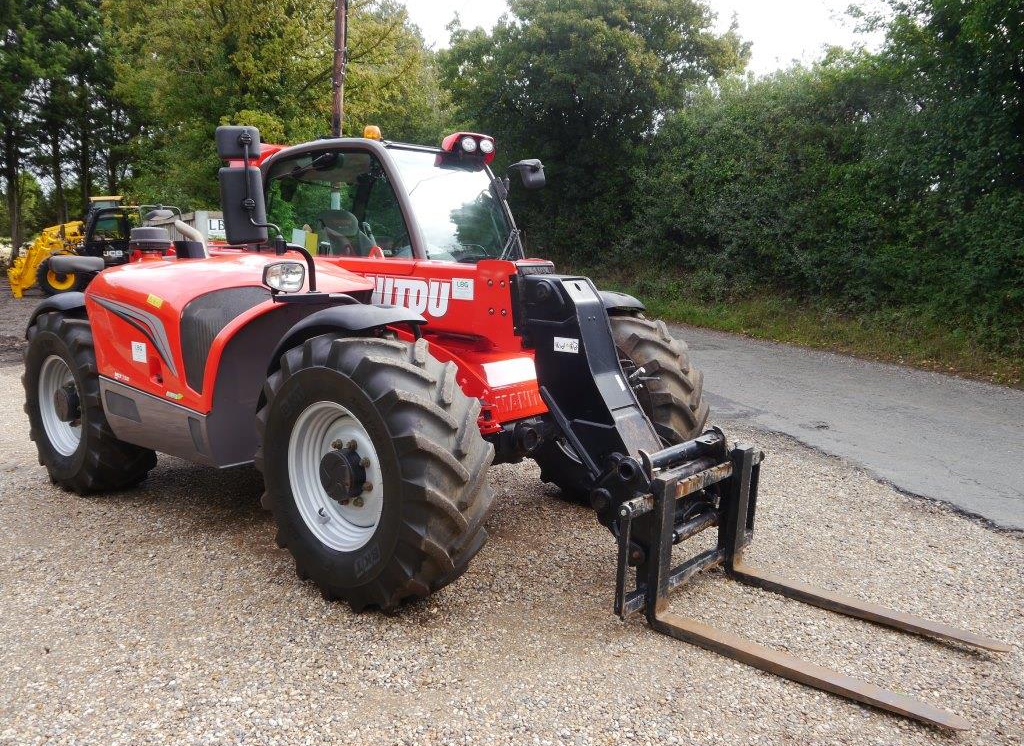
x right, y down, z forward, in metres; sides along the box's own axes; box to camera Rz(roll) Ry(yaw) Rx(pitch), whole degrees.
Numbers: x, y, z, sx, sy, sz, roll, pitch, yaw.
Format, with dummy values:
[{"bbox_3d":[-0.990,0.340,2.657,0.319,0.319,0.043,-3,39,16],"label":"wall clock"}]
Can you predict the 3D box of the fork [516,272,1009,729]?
[{"bbox_3d":[1.010,0.299,3.610,2.080,1.430,1.250,6,11,39],"label":"fork"}]

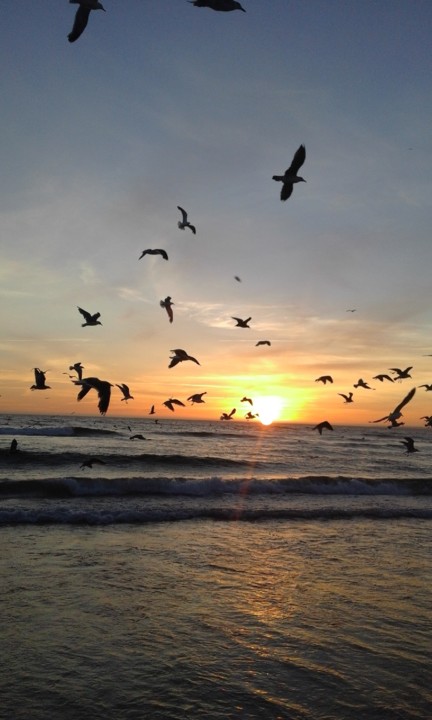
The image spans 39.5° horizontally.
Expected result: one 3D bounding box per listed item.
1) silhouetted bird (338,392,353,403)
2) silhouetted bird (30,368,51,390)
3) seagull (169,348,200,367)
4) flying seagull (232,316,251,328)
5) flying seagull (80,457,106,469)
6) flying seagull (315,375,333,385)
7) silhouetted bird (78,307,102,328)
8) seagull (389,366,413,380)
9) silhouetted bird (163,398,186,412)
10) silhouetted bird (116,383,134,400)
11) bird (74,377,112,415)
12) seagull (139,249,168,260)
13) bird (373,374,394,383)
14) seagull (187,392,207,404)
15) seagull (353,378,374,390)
[{"bbox_3d":[5.109,1.477,23.500,0.440,0.380,0.850,0,-6,12],"label":"silhouetted bird"},{"bbox_3d":[-3.792,0.432,13.000,0.460,0.460,0.620,2,-6,0],"label":"silhouetted bird"},{"bbox_3d":[-0.576,-0.027,11.000,0.470,0.350,0.850,7,-8,-41],"label":"seagull"},{"bbox_3d":[0.699,-1.028,16.500,0.460,0.300,0.880,5,-7,-29],"label":"flying seagull"},{"bbox_3d":[-2.912,2.436,14.300,0.950,0.260,0.460,-3,-7,39],"label":"flying seagull"},{"bbox_3d":[4.110,0.746,23.000,0.460,0.340,0.850,1,-6,10],"label":"flying seagull"},{"bbox_3d":[-2.685,-0.926,12.800,0.460,0.420,0.850,0,-6,18],"label":"silhouetted bird"},{"bbox_3d":[4.109,0.301,13.400,0.470,0.310,0.950,3,-6,-11],"label":"seagull"},{"bbox_3d":[-1.104,1.210,16.000,0.850,0.330,0.460,-2,-7,36],"label":"silhouetted bird"},{"bbox_3d":[-2.633,0.916,17.500,0.450,0.500,0.620,2,-6,-5],"label":"silhouetted bird"},{"bbox_3d":[-1.466,0.425,7.200,0.480,0.450,0.800,6,-7,-33],"label":"bird"},{"bbox_3d":[-2.026,-3.420,19.500,0.980,0.360,0.450,5,-7,-28],"label":"seagull"},{"bbox_3d":[4.538,0.501,16.300,0.460,0.240,0.950,4,-6,-24],"label":"bird"},{"bbox_3d":[-0.583,1.152,18.000,0.460,0.370,0.950,0,-6,18],"label":"seagull"},{"bbox_3d":[4.045,0.672,16.500,0.460,0.280,0.900,3,-6,-16],"label":"seagull"}]

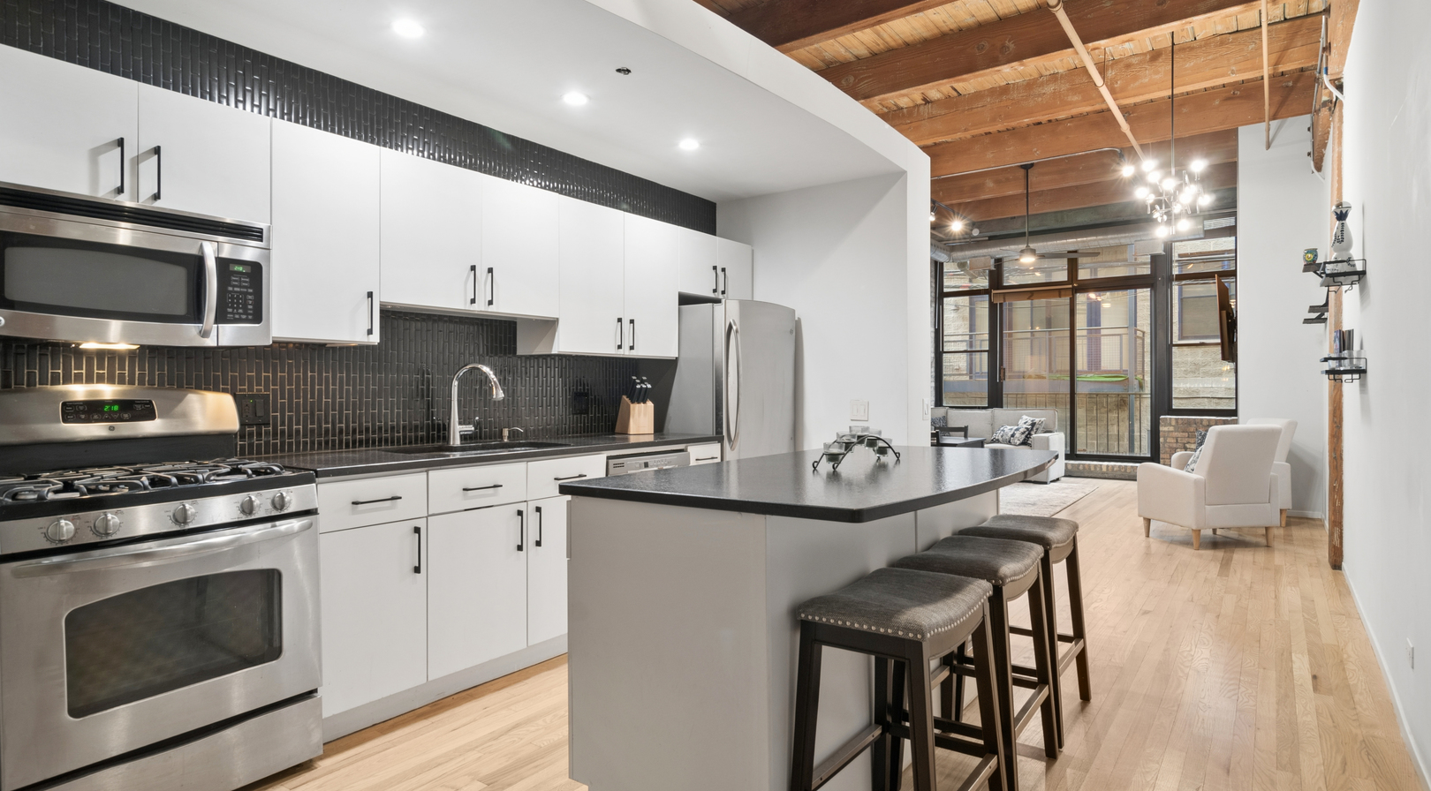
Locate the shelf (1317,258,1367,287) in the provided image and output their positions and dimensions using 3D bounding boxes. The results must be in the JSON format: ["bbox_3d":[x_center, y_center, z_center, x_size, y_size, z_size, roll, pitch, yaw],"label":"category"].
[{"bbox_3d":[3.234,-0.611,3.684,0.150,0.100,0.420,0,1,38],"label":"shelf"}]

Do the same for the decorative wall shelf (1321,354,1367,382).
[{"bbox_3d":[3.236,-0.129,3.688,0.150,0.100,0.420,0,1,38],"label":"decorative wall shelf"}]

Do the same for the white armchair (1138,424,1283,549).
[{"bbox_3d":[3.790,0.658,5.490,0.690,0.920,0.720,0,1,-8],"label":"white armchair"}]

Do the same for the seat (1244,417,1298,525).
[{"bbox_3d":[4.640,0.653,6.370,0.710,0.910,0.690,0,1,2],"label":"seat"}]

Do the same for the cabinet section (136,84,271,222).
[{"bbox_3d":[-1.804,-0.788,2.468,0.330,0.381,0.375,1,1,38],"label":"cabinet section"}]

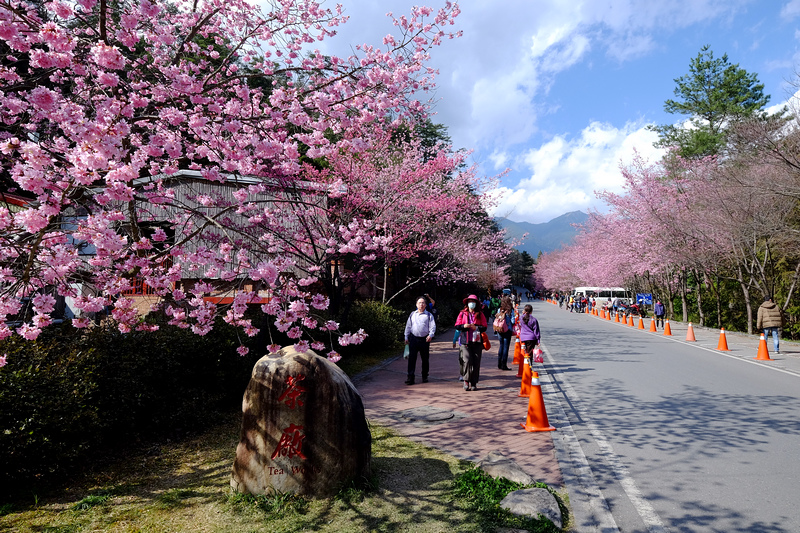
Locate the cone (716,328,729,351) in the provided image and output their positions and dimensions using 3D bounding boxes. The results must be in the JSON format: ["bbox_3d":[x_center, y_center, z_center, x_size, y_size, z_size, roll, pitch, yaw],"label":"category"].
[{"bbox_3d":[10.134,2.279,13.942,0.350,0.694,0.350,-1,-4,14],"label":"cone"}]

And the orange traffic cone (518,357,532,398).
[{"bbox_3d":[2.156,1.834,7.538,0.350,0.691,0.350,-1,-4,14],"label":"orange traffic cone"}]

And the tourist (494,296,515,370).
[{"bbox_3d":[2.412,1.536,10.265,0.480,1.664,0.450,-2,-5,30],"label":"tourist"}]

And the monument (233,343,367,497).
[{"bbox_3d":[-0.893,1.312,4.032,1.170,1.164,0.780,1,-4,-12],"label":"monument"}]

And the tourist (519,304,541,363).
[{"bbox_3d":[3.094,1.658,10.625,0.470,1.470,0.360,-1,-4,13],"label":"tourist"}]

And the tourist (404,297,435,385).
[{"bbox_3d":[0.396,1.425,8.633,0.580,1.658,0.400,-1,-4,8],"label":"tourist"}]

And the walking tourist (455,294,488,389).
[{"bbox_3d":[1.294,1.366,8.047,0.570,1.695,0.420,-1,-4,9],"label":"walking tourist"}]

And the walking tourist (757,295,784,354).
[{"bbox_3d":[11.233,1.761,13.517,0.580,1.668,0.420,-4,-5,41],"label":"walking tourist"}]

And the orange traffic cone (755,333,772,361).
[{"bbox_3d":[9.656,2.132,11.820,0.350,0.693,0.350,-1,-4,14],"label":"orange traffic cone"}]

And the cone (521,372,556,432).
[{"bbox_3d":[1.768,1.705,5.699,0.350,0.691,0.350,1,-4,-12],"label":"cone"}]

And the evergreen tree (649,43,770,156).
[{"bbox_3d":[22.507,-6.289,32.517,7.600,20.375,7.600,-1,-4,14],"label":"evergreen tree"}]

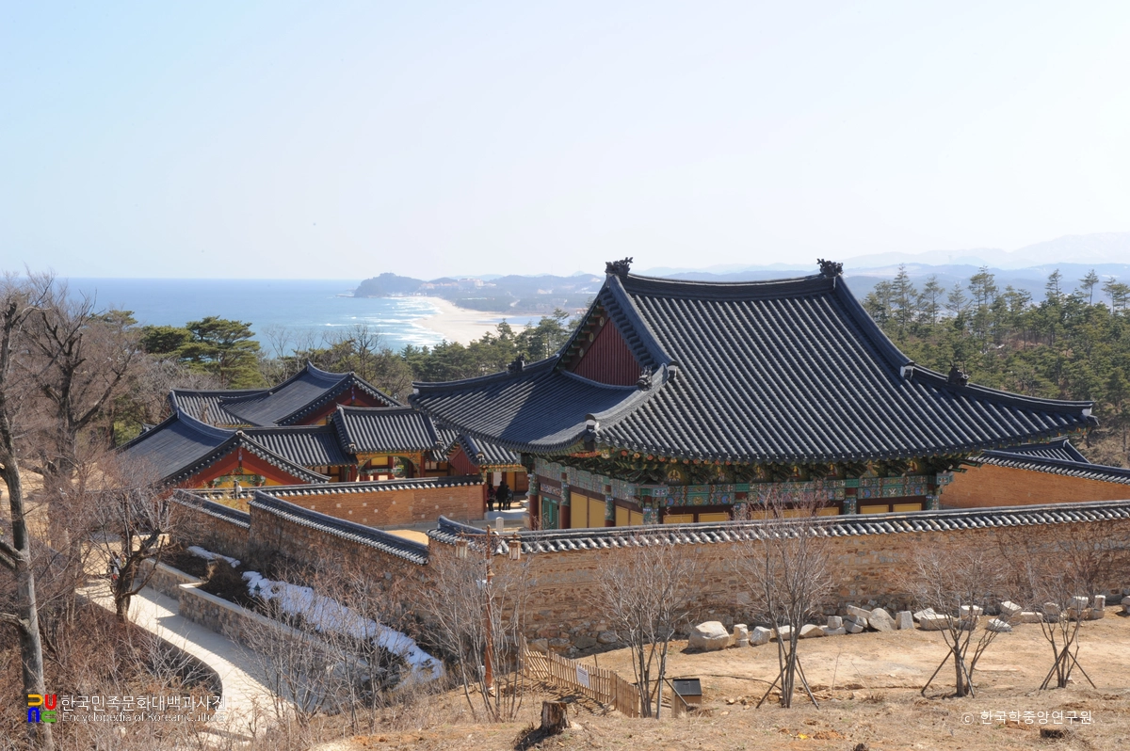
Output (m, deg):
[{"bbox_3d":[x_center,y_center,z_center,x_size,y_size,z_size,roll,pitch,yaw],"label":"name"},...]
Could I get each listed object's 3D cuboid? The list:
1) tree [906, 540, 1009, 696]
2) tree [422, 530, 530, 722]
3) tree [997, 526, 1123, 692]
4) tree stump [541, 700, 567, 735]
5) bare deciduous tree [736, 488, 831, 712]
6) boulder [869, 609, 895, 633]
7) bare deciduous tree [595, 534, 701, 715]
[{"bbox_3d":[10.407,6.566,48.500,2.812,4.111,2.812,0,3,0],"label":"tree"},{"bbox_3d":[-2.187,6.144,44.700,2.638,4.713,2.638,0,3,0],"label":"tree"},{"bbox_3d":[13.680,6.380,50.000,3.520,4.497,3.520,0,3,0],"label":"tree"},{"bbox_3d":[-0.243,8.035,42.700,0.597,0.715,0.597,0,3,0],"label":"tree stump"},{"bbox_3d":[5.657,5.779,47.000,2.530,5.636,2.530,0,3,0],"label":"bare deciduous tree"},{"bbox_3d":[9.929,7.687,57.000,0.826,0.712,0.661,0,3,0],"label":"boulder"},{"bbox_3d":[2.005,6.179,45.300,2.673,4.683,2.673,0,3,0],"label":"bare deciduous tree"}]

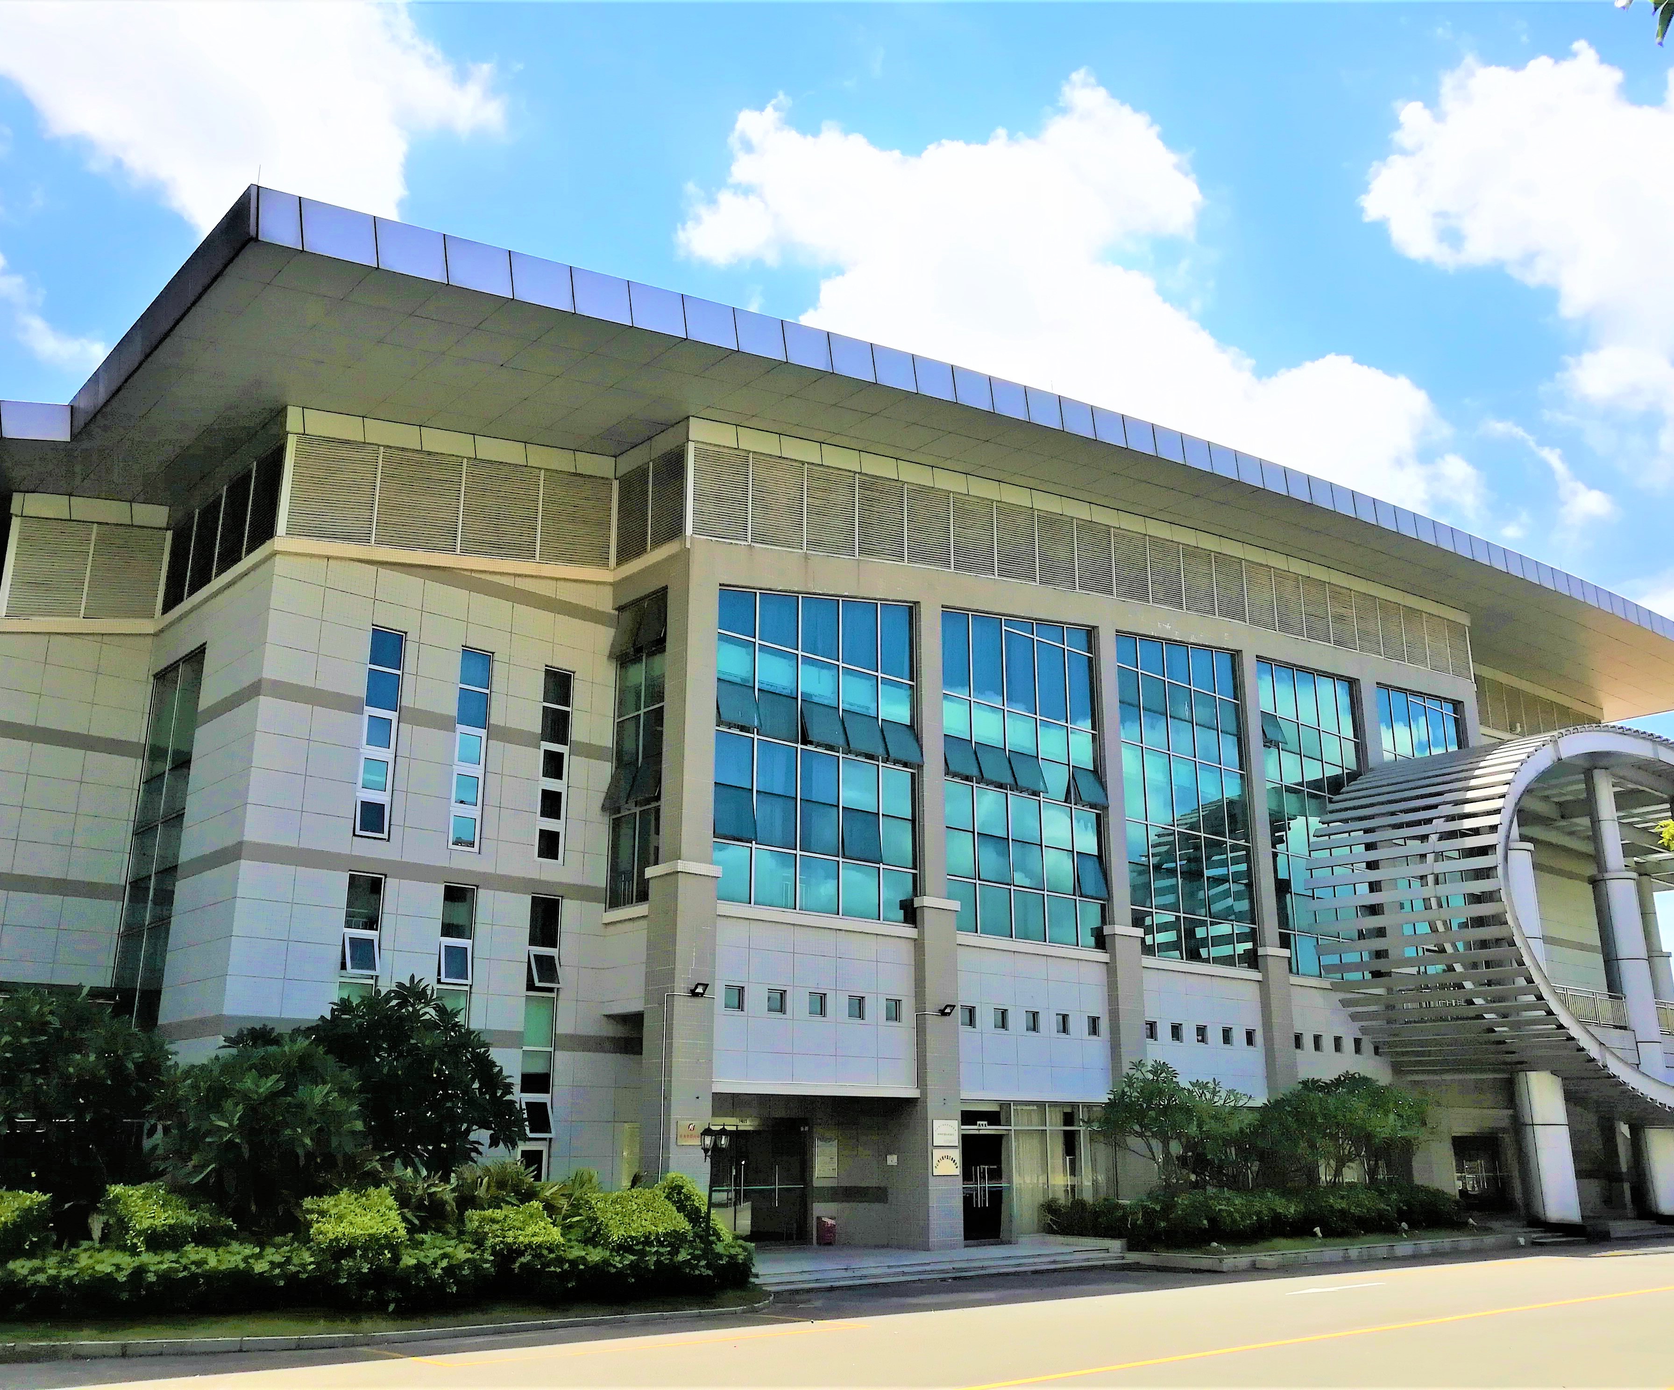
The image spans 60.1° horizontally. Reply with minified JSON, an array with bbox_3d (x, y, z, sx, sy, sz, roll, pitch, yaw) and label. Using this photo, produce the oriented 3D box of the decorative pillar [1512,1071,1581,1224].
[{"bbox_3d":[17.423,11.005,35.615,1.080,3.720,1.080,14,-22,-40],"label":"decorative pillar"}]

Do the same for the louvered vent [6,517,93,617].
[{"bbox_3d":[-14.838,-2.380,27.306,1.326,2.020,0.143,15,-22,-40],"label":"louvered vent"}]

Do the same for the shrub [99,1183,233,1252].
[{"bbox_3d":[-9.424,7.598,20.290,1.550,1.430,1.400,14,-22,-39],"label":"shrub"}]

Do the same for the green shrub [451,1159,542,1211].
[{"bbox_3d":[-5.333,8.023,22.705,1.400,1.400,1.300,14,-22,-40],"label":"green shrub"}]

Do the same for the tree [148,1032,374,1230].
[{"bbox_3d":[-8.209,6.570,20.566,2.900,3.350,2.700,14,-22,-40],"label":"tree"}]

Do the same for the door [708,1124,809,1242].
[{"bbox_3d":[-1.510,9.456,27.813,2.520,2.292,0.120,14,-22,-40],"label":"door"}]

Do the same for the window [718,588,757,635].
[{"bbox_3d":[-2.032,-1.653,29.195,1.050,0.970,0.100,14,-22,-39],"label":"window"}]

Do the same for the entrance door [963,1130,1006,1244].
[{"bbox_3d":[2.989,10.210,30.023,1.500,2.250,0.120,14,-22,-39],"label":"entrance door"}]

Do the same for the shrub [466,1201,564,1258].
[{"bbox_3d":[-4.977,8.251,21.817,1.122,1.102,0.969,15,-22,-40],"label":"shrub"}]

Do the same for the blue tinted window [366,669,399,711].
[{"bbox_3d":[-7.846,-0.091,24.957,0.600,0.700,0.100,14,-22,-40],"label":"blue tinted window"}]

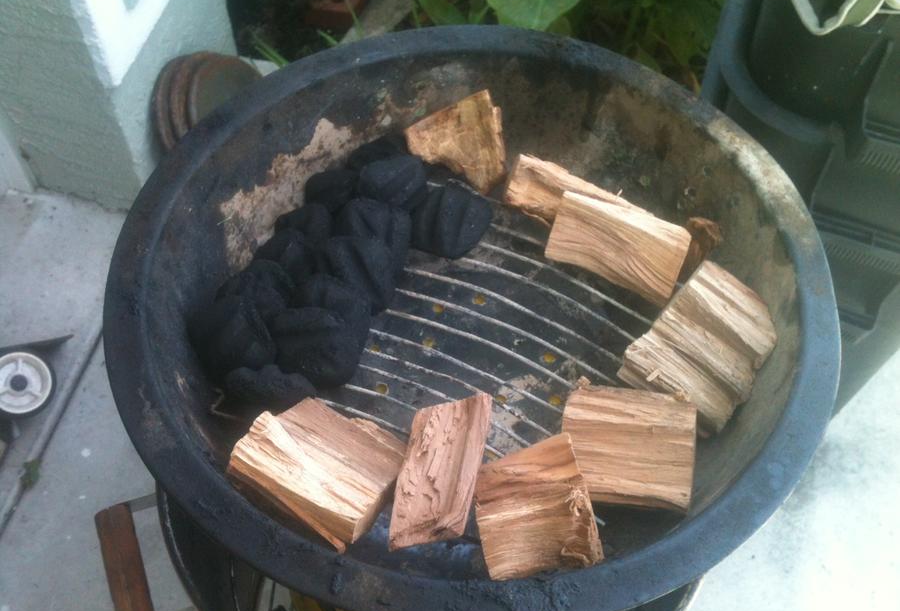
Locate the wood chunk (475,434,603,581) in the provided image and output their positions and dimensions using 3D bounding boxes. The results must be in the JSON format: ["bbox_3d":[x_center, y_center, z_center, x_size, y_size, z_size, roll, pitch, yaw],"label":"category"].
[{"bbox_3d":[0.045,0.104,0.467,0.053,0.049,0.051,-9,56,-8],"label":"wood chunk"}]

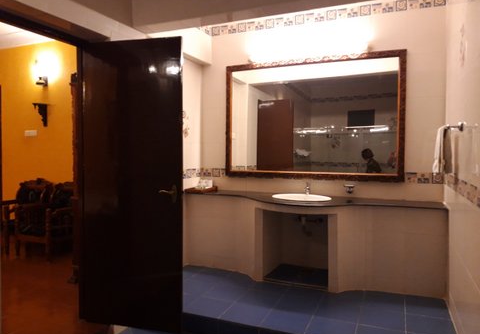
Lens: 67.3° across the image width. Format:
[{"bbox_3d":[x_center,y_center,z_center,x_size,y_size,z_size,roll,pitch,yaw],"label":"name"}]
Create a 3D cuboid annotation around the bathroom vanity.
[{"bbox_3d":[0.553,0.669,3.370,2.416,0.743,0.654,1,3,23],"label":"bathroom vanity"}]

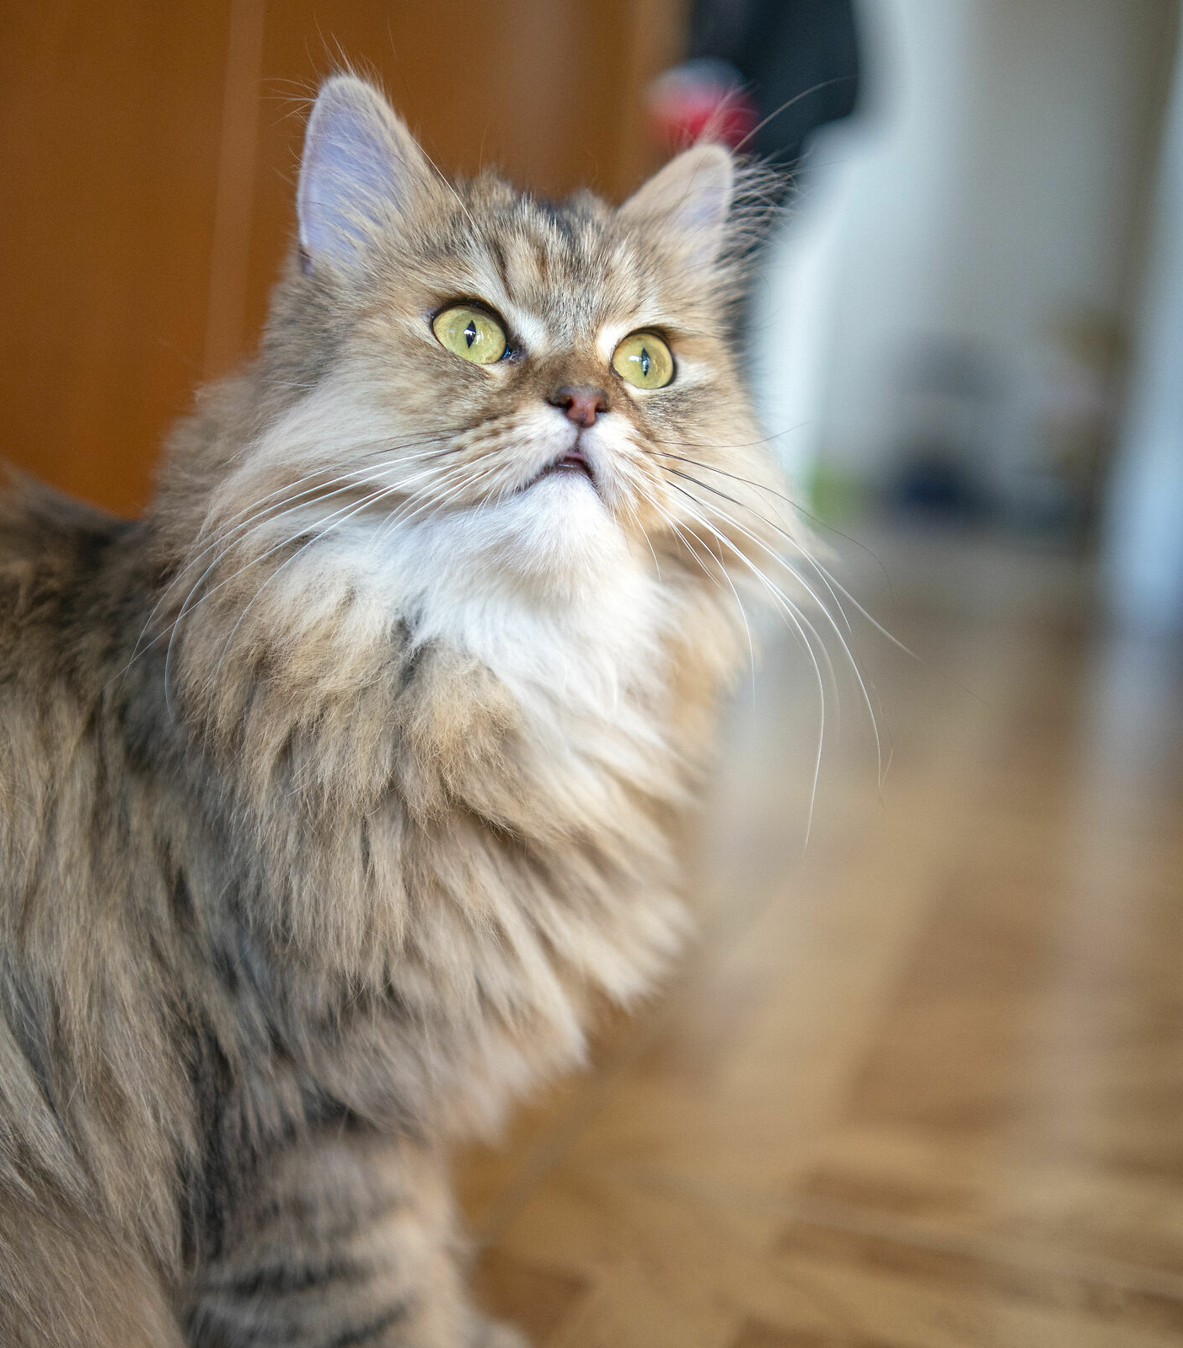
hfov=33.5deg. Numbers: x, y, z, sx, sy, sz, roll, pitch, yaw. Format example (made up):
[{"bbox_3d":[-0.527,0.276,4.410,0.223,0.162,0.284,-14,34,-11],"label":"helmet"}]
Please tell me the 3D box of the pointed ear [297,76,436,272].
[{"bbox_3d":[-0.061,-0.135,0.533,0.037,0.053,0.020,-6,-15,11],"label":"pointed ear"}]

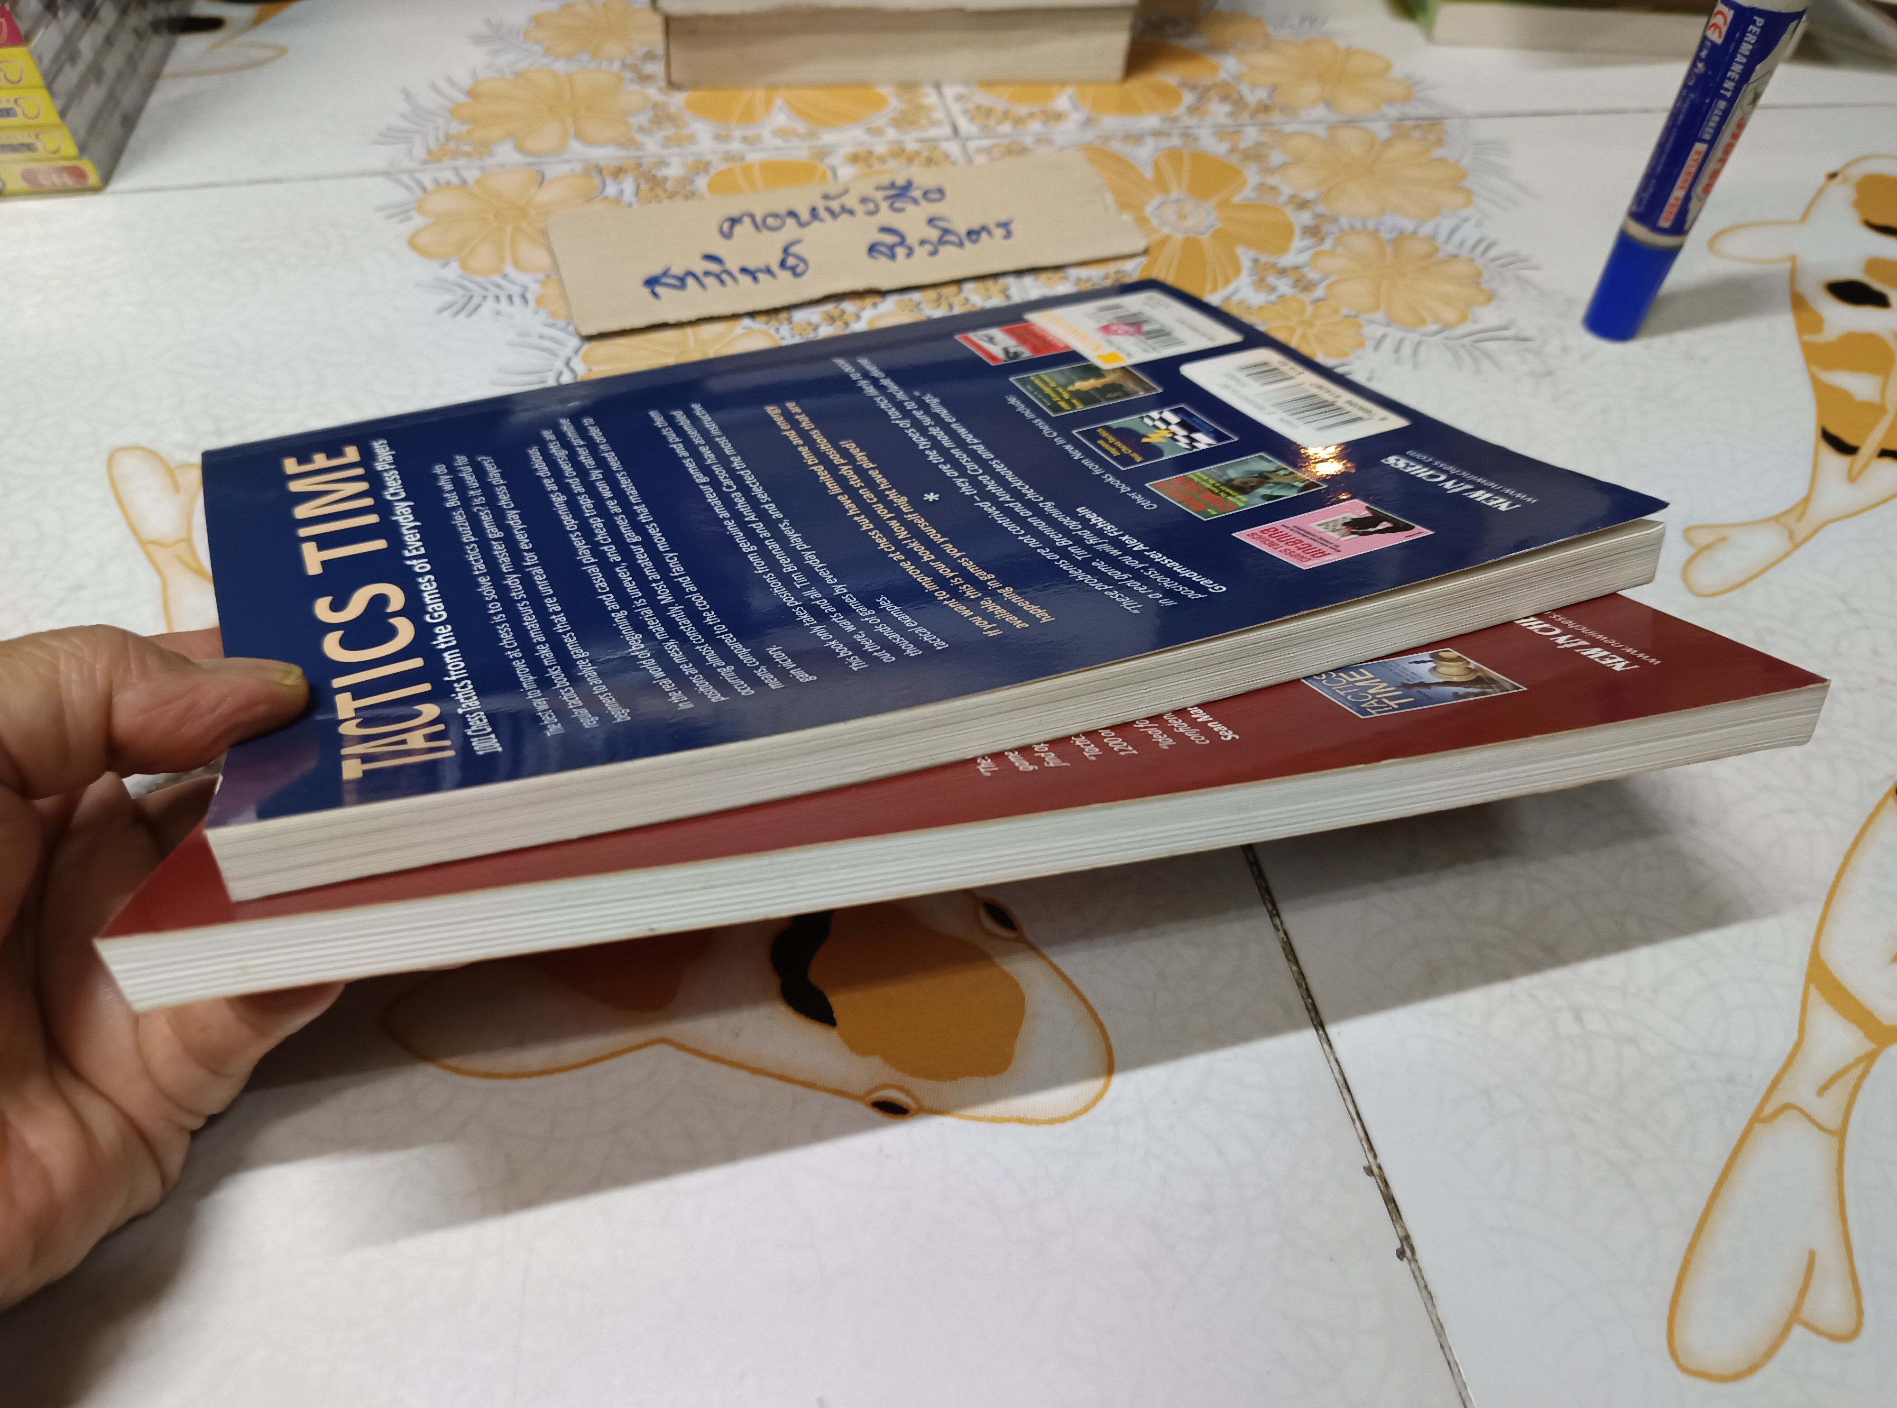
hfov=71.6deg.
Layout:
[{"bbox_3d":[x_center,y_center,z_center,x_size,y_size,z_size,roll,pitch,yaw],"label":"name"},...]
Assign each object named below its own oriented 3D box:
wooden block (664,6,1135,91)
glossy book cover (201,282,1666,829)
[{"bbox_3d":[-0.024,-0.292,0.533,0.174,0.028,0.120,-3,49,-5],"label":"wooden block"},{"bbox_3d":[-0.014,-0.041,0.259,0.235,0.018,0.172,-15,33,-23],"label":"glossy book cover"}]

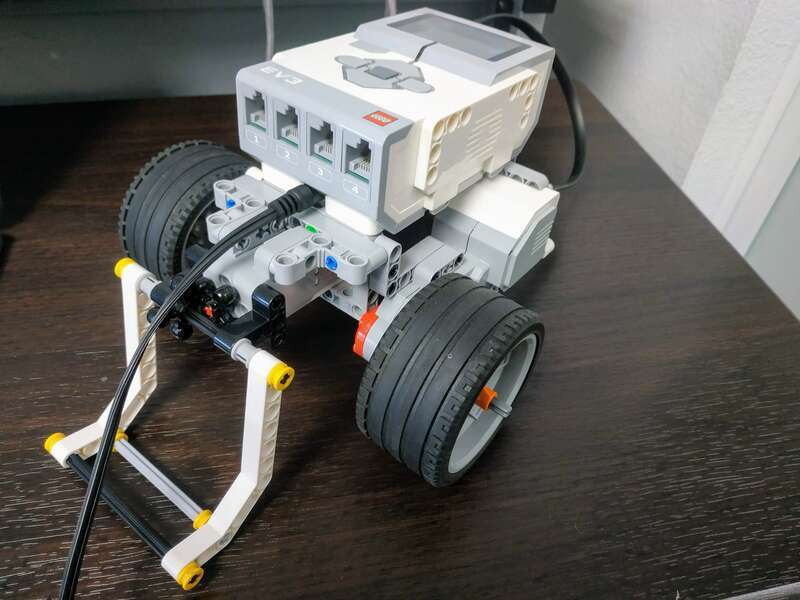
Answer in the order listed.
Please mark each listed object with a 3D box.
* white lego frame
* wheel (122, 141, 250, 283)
[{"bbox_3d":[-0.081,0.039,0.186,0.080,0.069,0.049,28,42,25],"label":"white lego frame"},{"bbox_3d":[-0.087,-0.034,0.254,0.036,0.069,0.069,30,51,25],"label":"wheel"}]

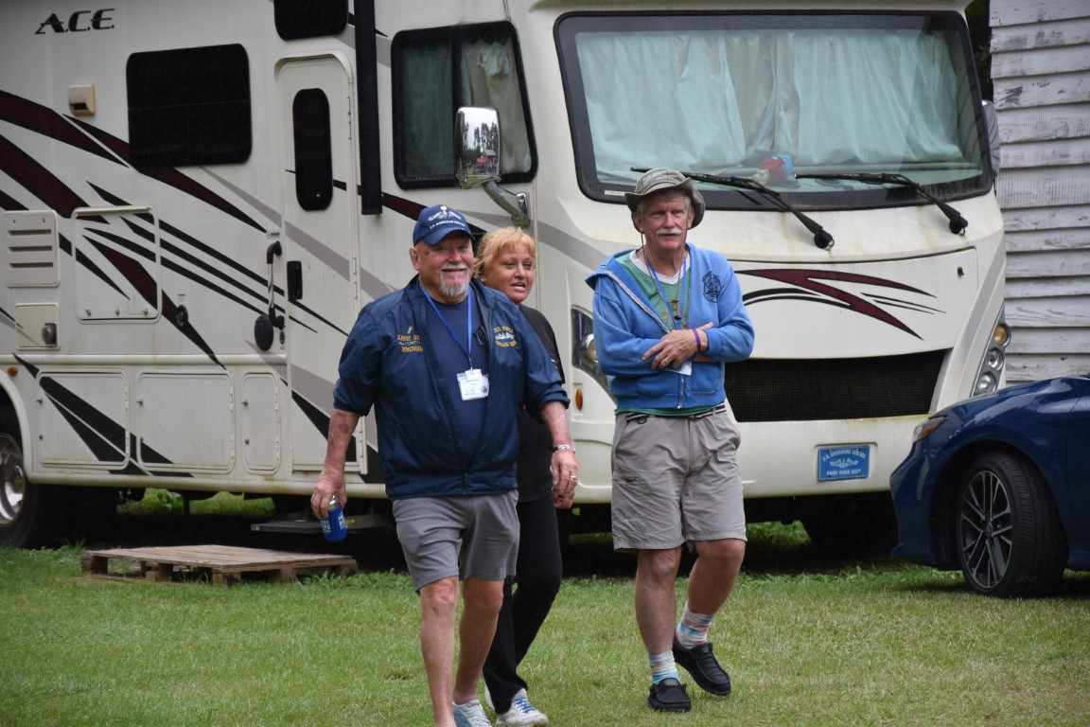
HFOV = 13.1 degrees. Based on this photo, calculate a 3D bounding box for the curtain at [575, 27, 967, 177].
[{"bbox_3d":[1.075,-1.211,22.000,2.300,0.720,0.250,-3,2,-38],"label":"curtain"}]

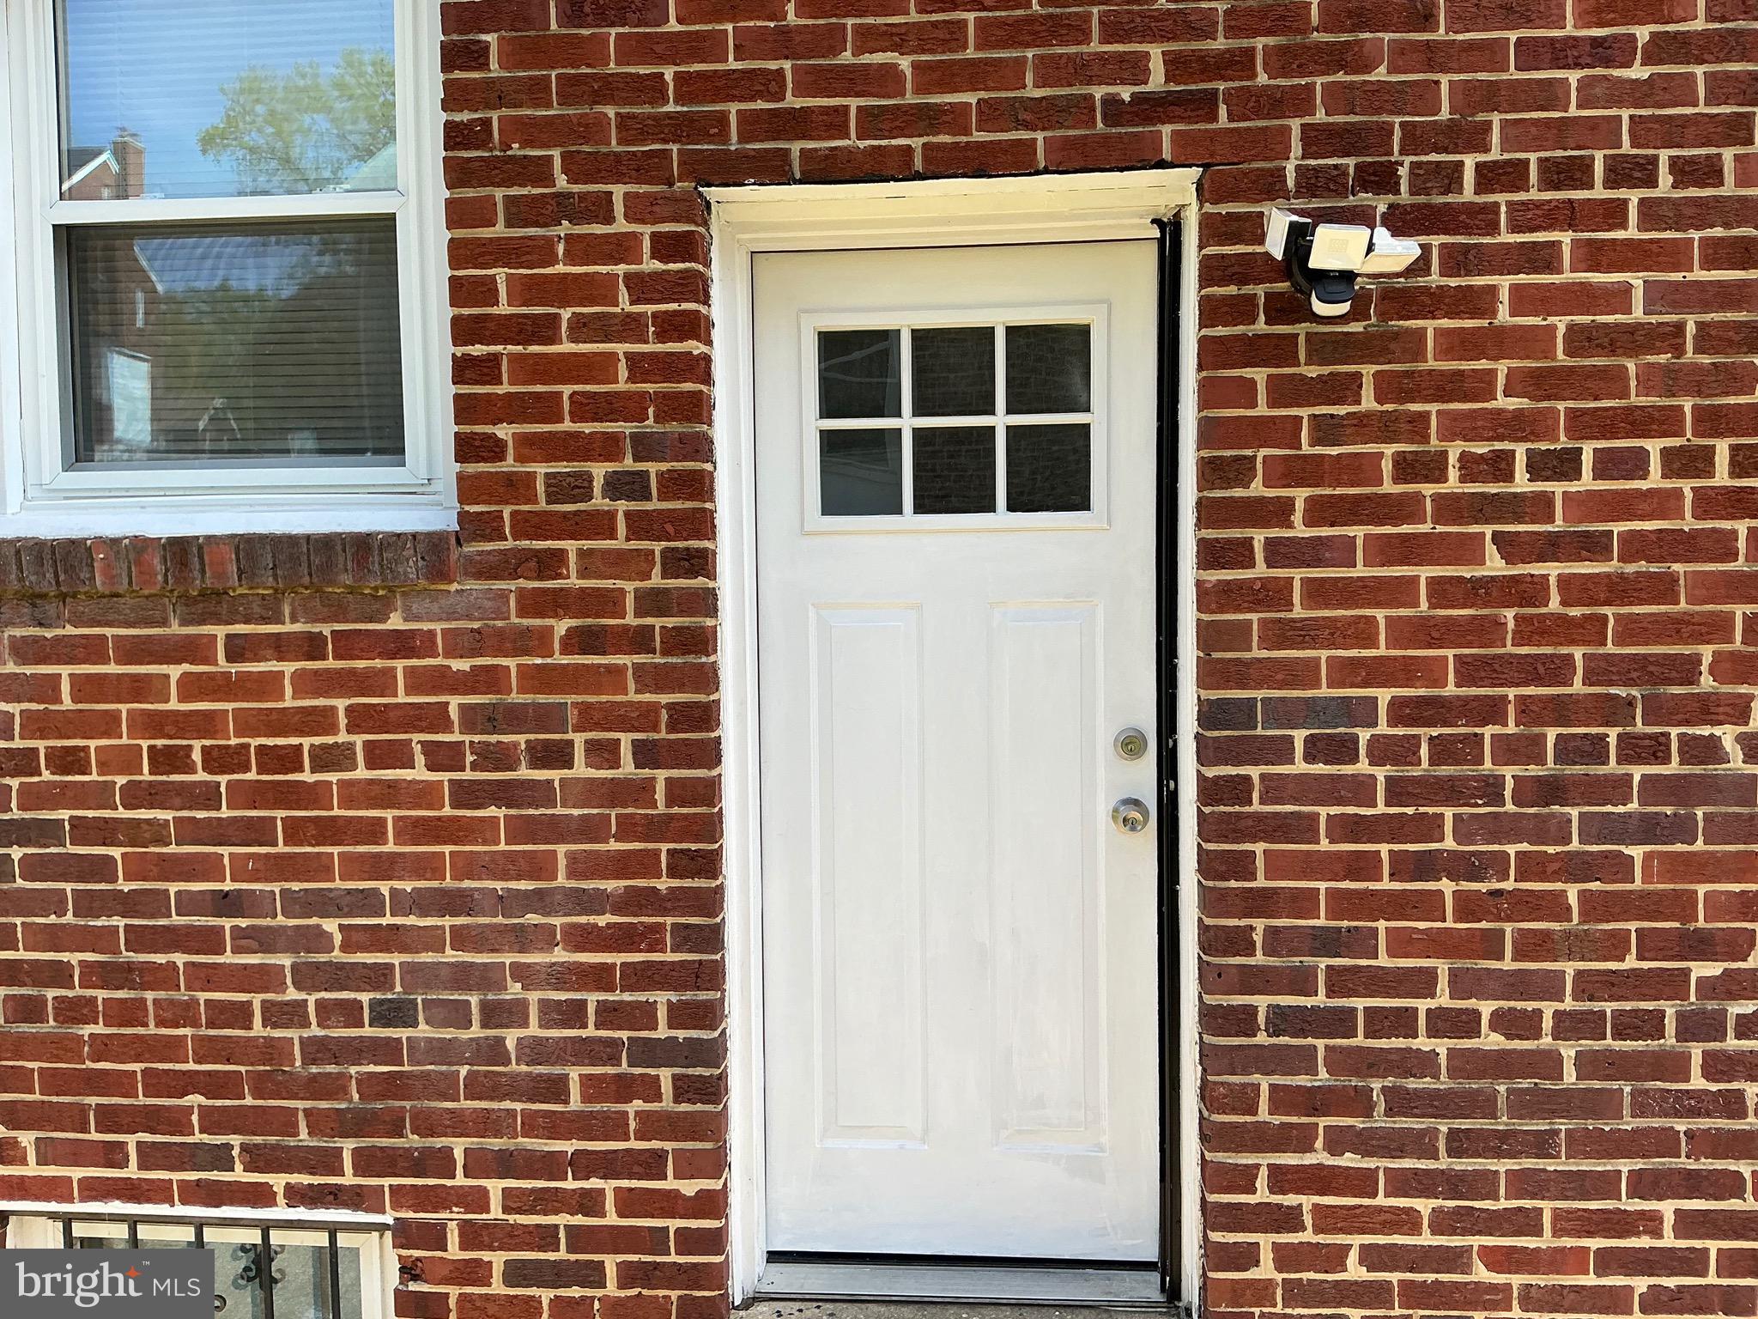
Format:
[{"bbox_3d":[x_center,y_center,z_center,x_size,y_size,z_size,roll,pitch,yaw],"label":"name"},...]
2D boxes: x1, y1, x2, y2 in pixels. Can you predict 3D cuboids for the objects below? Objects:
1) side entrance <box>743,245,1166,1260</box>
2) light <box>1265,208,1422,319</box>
[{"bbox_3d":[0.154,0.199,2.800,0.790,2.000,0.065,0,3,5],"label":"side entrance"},{"bbox_3d":[0.778,-0.667,2.395,0.250,0.170,0.160,0,3,5],"label":"light"}]

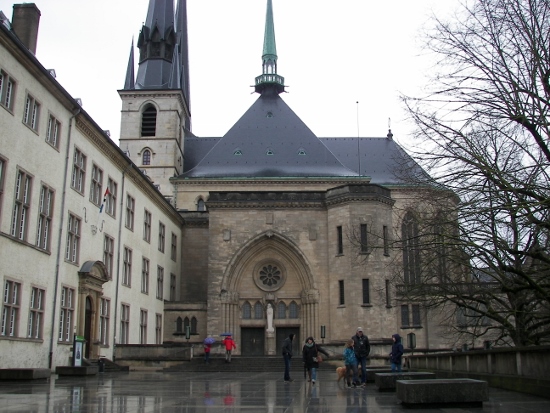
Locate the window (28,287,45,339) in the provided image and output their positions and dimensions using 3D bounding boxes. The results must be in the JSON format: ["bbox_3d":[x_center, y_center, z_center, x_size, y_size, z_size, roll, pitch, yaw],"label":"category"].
[{"bbox_3d":[-12.225,5.418,29.310,0.200,2.600,1.520,-1,-15,4],"label":"window"}]

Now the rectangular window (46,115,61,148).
[{"bbox_3d":[-11.490,-3.853,29.705,0.200,1.643,1.539,-2,-15,4],"label":"rectangular window"}]

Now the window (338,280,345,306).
[{"bbox_3d":[4.689,6.092,40.106,0.500,1.814,0.250,-15,-21,42],"label":"window"}]

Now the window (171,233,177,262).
[{"bbox_3d":[-9.239,3.675,51.988,0.300,2.531,1.833,-1,-15,4],"label":"window"}]

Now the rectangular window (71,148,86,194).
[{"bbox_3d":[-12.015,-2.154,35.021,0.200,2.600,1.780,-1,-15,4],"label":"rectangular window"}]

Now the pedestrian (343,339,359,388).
[{"bbox_3d":[2.285,4.749,17.381,0.420,1.430,0.450,-5,-15,17],"label":"pedestrian"}]

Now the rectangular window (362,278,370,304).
[{"bbox_3d":[7.413,6.882,46.371,0.540,2.030,0.200,0,-15,0],"label":"rectangular window"}]

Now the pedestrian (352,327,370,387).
[{"bbox_3d":[2.685,4.670,17.793,0.580,1.780,0.420,-2,-15,5],"label":"pedestrian"}]

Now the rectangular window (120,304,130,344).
[{"bbox_3d":[-10.525,8.389,40.307,0.200,2.780,1.650,-1,-15,4],"label":"rectangular window"}]

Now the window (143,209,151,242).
[{"bbox_3d":[-10.260,1.534,45.723,0.200,2.420,1.650,-1,-15,4],"label":"window"}]

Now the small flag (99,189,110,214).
[{"bbox_3d":[-10.658,-0.357,35.833,0.600,1.500,0.300,-2,-15,4],"label":"small flag"}]

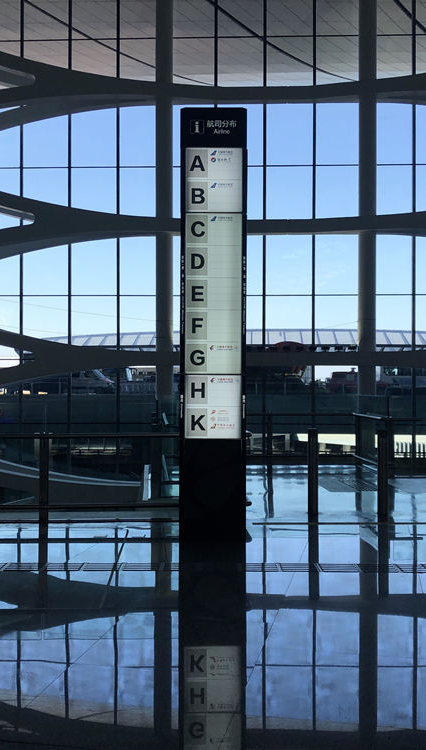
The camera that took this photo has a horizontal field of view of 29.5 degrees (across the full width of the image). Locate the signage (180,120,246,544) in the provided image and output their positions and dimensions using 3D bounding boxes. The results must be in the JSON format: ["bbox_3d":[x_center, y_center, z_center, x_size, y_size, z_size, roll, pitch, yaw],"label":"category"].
[{"bbox_3d":[0.007,-0.452,7.550,0.610,3.950,0.380,0,0,0],"label":"signage"}]

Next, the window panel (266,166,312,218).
[{"bbox_3d":[3.000,-7.080,31.800,1.880,2.370,0.100,0,0,2],"label":"window panel"}]

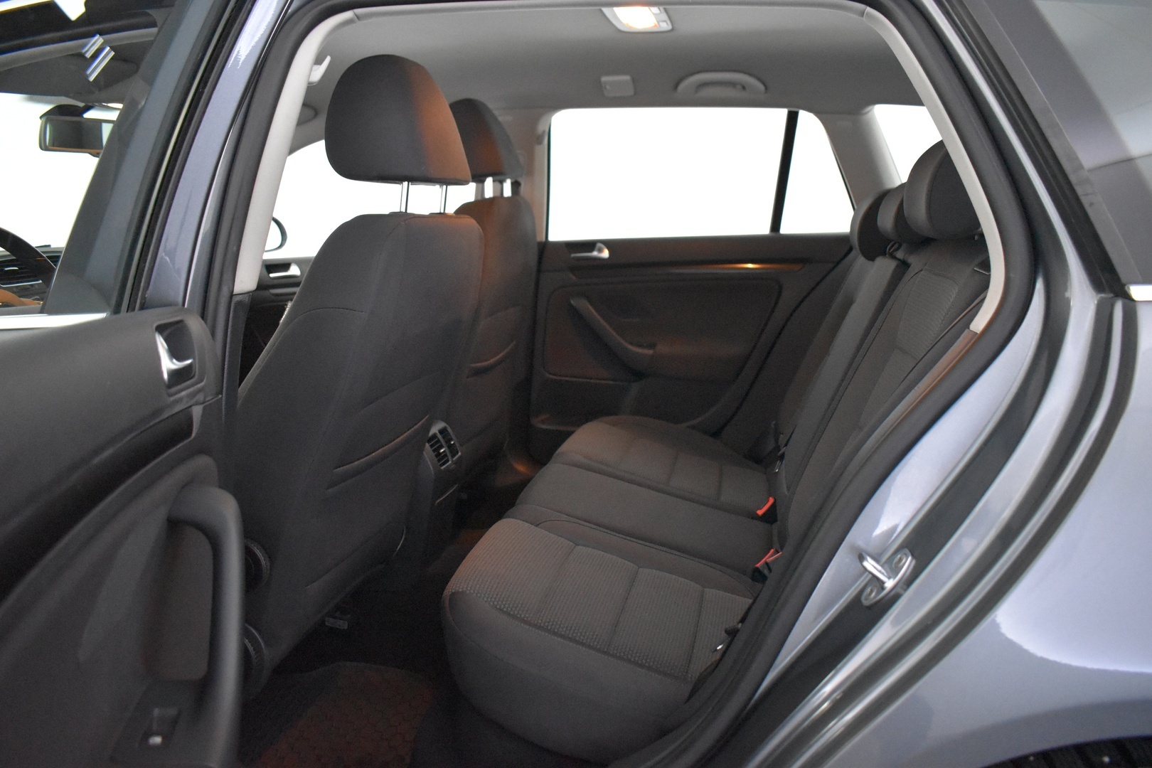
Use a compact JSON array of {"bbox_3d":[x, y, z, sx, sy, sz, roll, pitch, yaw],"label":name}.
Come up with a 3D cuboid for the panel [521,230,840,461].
[{"bbox_3d":[0.293,-0.080,2.404,0.871,0.666,0.123,3,12,12],"label":"panel"}]

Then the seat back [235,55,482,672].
[{"bbox_3d":[-0.378,-0.061,1.398,0.226,0.907,0.512,16,15,9],"label":"seat back"}]

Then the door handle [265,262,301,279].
[{"bbox_3d":[-0.886,-0.340,2.608,0.116,0.051,0.036,3,12,12],"label":"door handle"}]

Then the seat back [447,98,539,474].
[{"bbox_3d":[-0.285,-0.228,2.135,0.226,0.907,0.512,13,14,9],"label":"seat back"}]

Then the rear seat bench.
[{"bbox_3d":[0.290,0.044,1.670,0.851,0.922,1.302,3,12,12],"label":"rear seat bench"}]

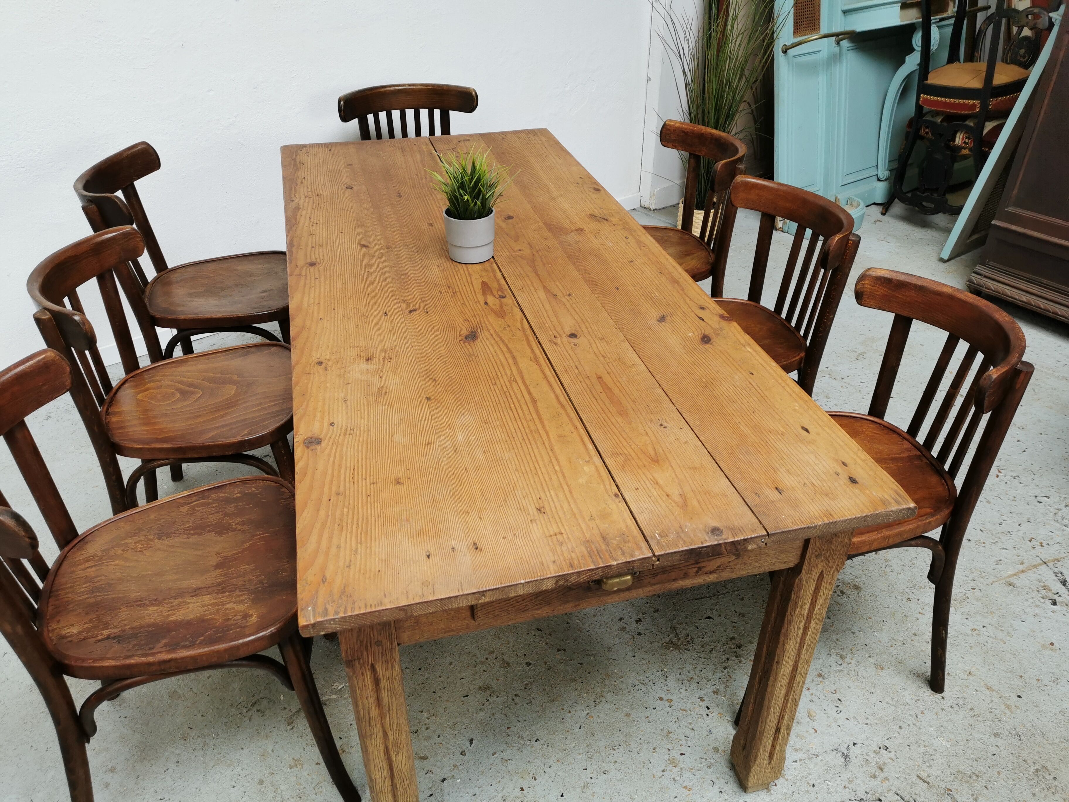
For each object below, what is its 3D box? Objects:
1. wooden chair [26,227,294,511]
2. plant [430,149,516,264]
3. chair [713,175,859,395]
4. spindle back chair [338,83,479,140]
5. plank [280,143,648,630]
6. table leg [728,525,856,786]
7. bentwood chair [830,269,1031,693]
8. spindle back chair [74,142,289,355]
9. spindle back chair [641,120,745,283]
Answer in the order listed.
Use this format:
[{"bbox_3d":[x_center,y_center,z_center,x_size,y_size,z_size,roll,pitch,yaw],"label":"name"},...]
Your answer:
[{"bbox_3d":[-0.730,0.056,1.860,0.490,0.812,0.437,-6,34,-11],"label":"wooden chair"},{"bbox_3d":[-0.136,-0.415,1.778,0.170,0.217,0.170,-8,35,-13],"label":"plant"},{"bbox_3d":[0.469,-0.100,2.128,0.490,0.812,0.437,-8,34,-13],"label":"chair"},{"bbox_3d":[-0.402,-0.633,2.911,0.437,0.812,0.490,-8,35,-13],"label":"spindle back chair"},{"bbox_3d":[-0.299,-0.273,1.774,0.443,0.022,1.895,-8,34,-13],"label":"plank"},{"bbox_3d":[0.429,0.418,1.423,0.075,0.724,0.073,-8,35,-13],"label":"table leg"},{"bbox_3d":[0.603,0.196,1.683,0.490,0.812,0.437,-6,34,-10],"label":"bentwood chair"},{"bbox_3d":[-0.865,-0.245,2.312,0.490,0.812,0.437,-11,35,-17],"label":"spindle back chair"},{"bbox_3d":[0.341,-0.382,2.551,0.490,0.812,0.437,-4,34,-7],"label":"spindle back chair"}]

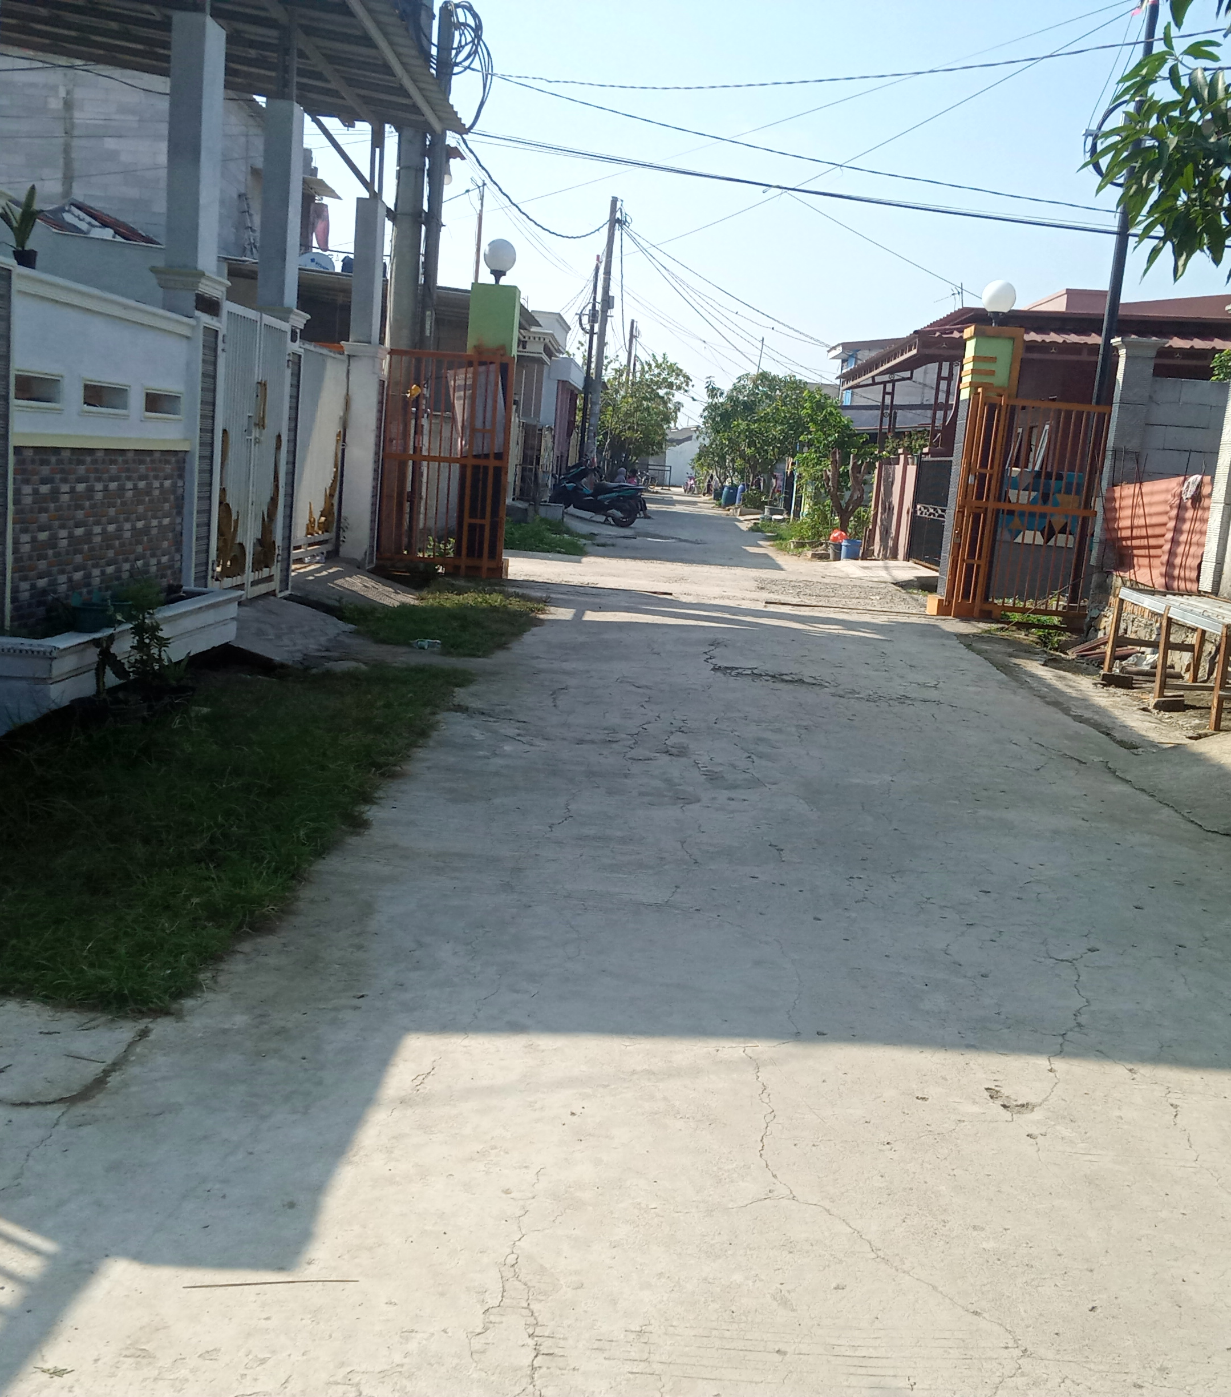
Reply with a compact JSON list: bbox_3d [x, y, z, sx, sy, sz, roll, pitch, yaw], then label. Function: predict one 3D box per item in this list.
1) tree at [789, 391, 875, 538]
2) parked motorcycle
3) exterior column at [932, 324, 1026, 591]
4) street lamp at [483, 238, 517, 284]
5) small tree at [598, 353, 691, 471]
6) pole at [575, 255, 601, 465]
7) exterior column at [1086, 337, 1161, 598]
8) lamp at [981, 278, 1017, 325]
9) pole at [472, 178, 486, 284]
[{"bbox_3d":[4.016,-4.312,27.815,1.500,2.680,1.500,5,9,1],"label":"tree"},{"bbox_3d":[-0.365,-4.061,30.247,1.900,1.130,0.720,12,10,10],"label":"parked motorcycle"},{"bbox_3d":[3.904,-2.452,16.315,0.580,3.050,0.560,5,9,1],"label":"exterior column"},{"bbox_3d":[-1.220,-4.647,15.984,0.355,0.490,0.355,5,9,1],"label":"street lamp"},{"bbox_3d":[0.716,-7.540,42.334,2.600,4.130,2.600,5,9,1],"label":"small tree"},{"bbox_3d":[-0.632,-7.174,34.613,0.130,5.830,0.130,5,9,1],"label":"pole"},{"bbox_3d":[5.093,-2.240,15.066,0.450,2.660,0.420,5,9,1],"label":"exterior column"},{"bbox_3d":[4.059,-4.206,15.980,0.365,0.480,0.365,5,9,1],"label":"lamp"},{"bbox_3d":[-2.467,-5.781,25.442,0.090,5.690,0.090,5,9,1],"label":"pole"}]

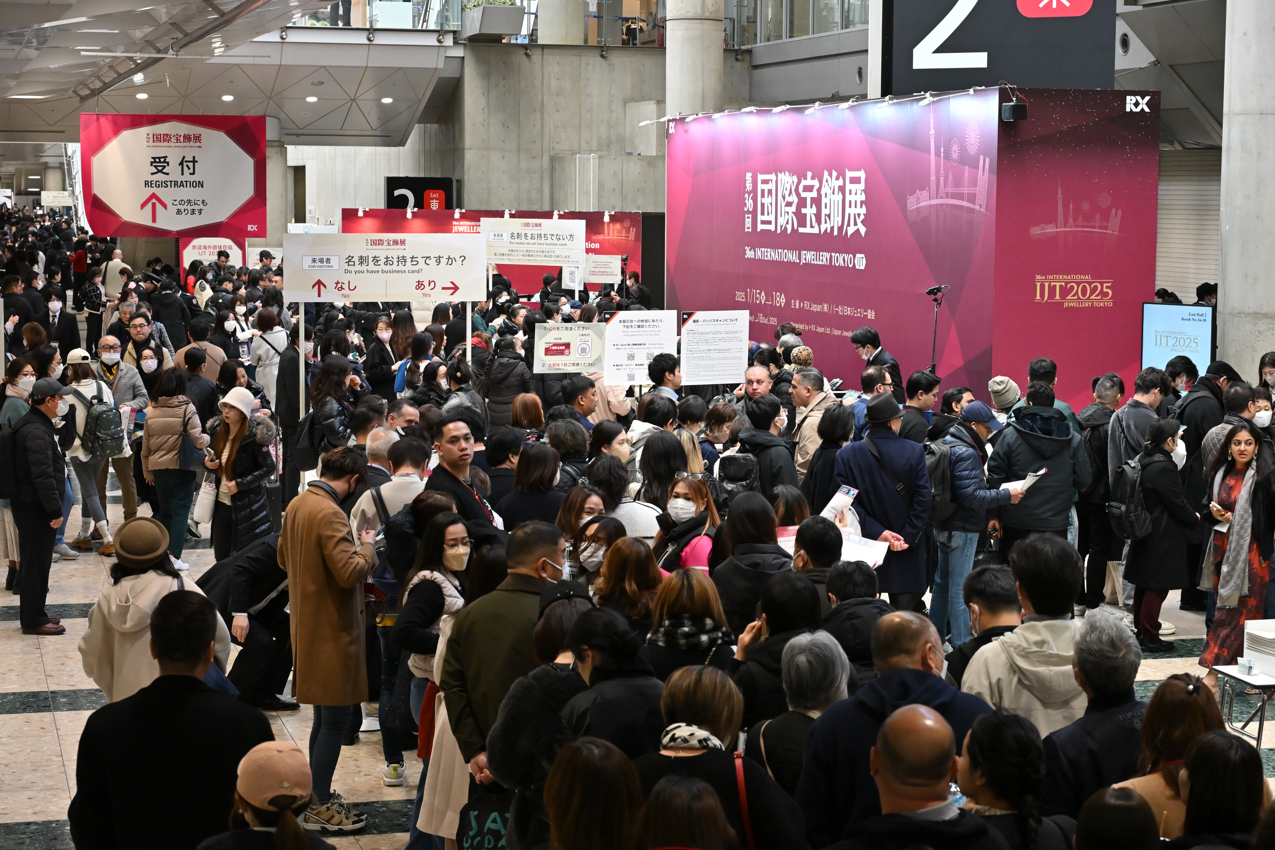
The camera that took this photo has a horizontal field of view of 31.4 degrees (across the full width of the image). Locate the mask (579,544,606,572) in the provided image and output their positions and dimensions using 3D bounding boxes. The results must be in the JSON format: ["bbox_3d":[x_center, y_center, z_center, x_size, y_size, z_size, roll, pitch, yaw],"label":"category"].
[{"bbox_3d":[-0.203,0.610,10.400,0.140,0.125,0.085,3,6,28],"label":"mask"}]

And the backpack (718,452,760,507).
[{"bbox_3d":[0.685,0.438,15.200,0.200,0.460,0.300,-5,8,-45],"label":"backpack"}]

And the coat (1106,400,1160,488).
[{"bbox_3d":[3.648,0.183,16.439,0.350,0.760,0.470,-5,8,-42],"label":"coat"}]

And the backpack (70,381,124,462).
[{"bbox_3d":[-4.454,0.038,18.750,0.330,0.500,0.240,-5,-1,-45],"label":"backpack"}]

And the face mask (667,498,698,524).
[{"bbox_3d":[0.233,0.435,11.500,0.150,0.130,0.090,3,6,22],"label":"face mask"}]

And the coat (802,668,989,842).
[{"bbox_3d":[0.790,1.124,6.900,0.580,0.750,0.380,2,6,10],"label":"coat"}]

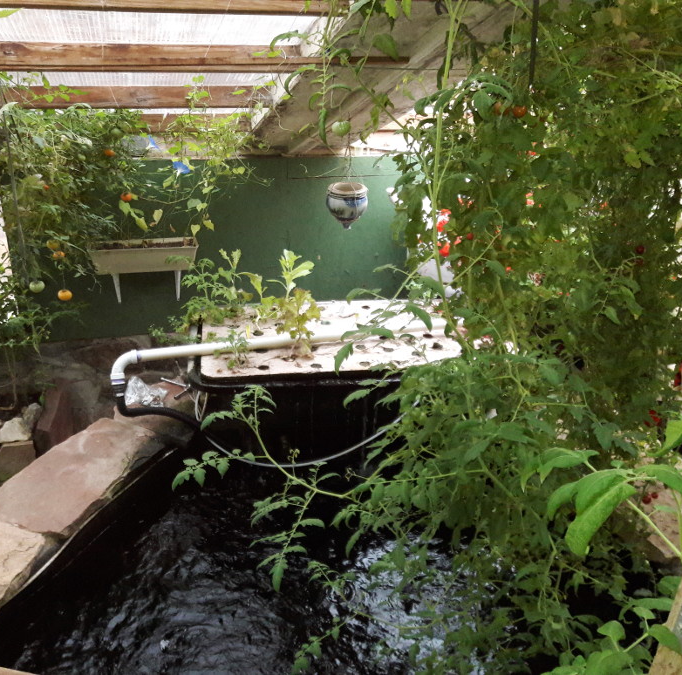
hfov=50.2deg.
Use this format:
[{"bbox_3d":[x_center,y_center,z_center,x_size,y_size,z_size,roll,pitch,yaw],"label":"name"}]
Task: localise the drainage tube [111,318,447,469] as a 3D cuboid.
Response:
[{"bbox_3d":[-0.135,0.256,3.303,1.680,0.410,0.670,-4,17,-18],"label":"drainage tube"}]

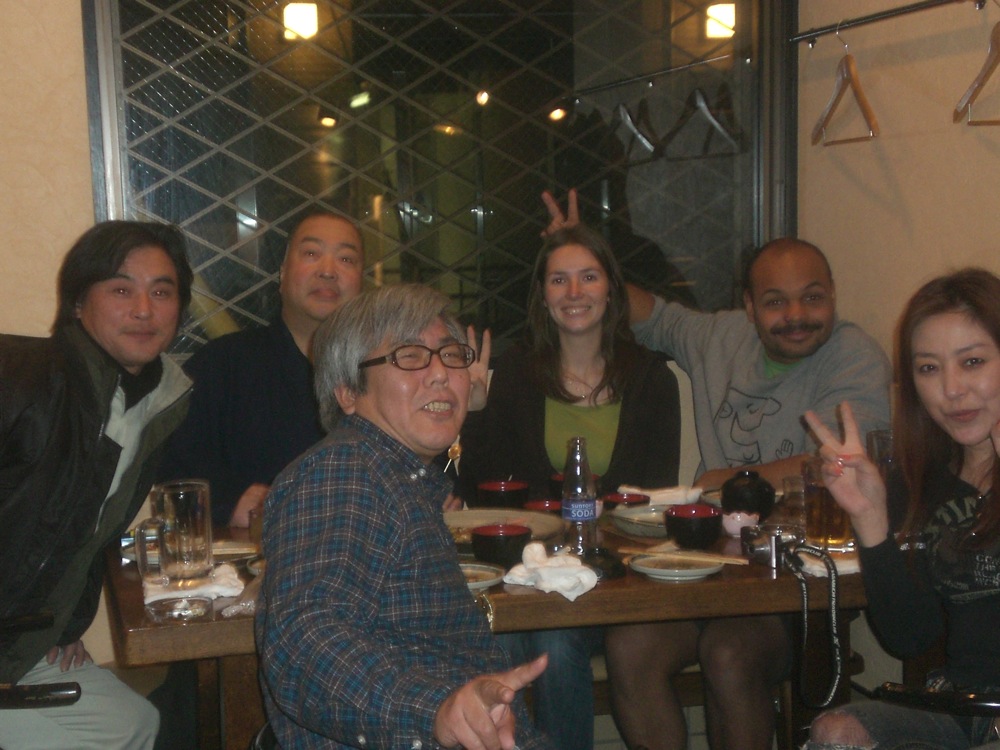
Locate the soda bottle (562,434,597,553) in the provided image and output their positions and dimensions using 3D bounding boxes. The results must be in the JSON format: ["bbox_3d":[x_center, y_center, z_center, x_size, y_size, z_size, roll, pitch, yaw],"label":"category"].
[{"bbox_3d":[0.133,0.202,3.056,0.059,0.198,0.059,-1,8,0],"label":"soda bottle"}]

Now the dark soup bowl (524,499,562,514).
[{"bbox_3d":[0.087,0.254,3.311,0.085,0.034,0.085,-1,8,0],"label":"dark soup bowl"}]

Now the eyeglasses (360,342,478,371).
[{"bbox_3d":[-0.127,-0.013,2.686,0.140,0.042,0.140,-2,-7,-31],"label":"eyeglasses"}]

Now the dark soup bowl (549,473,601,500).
[{"bbox_3d":[0.144,0.223,3.445,0.097,0.058,0.097,-1,8,0],"label":"dark soup bowl"}]

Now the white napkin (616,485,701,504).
[{"bbox_3d":[0.302,0.226,3.444,0.160,0.031,0.060,-1,8,6],"label":"white napkin"}]

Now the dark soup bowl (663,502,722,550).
[{"bbox_3d":[0.330,0.261,3.096,0.098,0.059,0.098,-1,8,0],"label":"dark soup bowl"}]

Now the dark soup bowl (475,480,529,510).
[{"bbox_3d":[0.008,0.236,3.384,0.095,0.058,0.095,-1,8,0],"label":"dark soup bowl"}]

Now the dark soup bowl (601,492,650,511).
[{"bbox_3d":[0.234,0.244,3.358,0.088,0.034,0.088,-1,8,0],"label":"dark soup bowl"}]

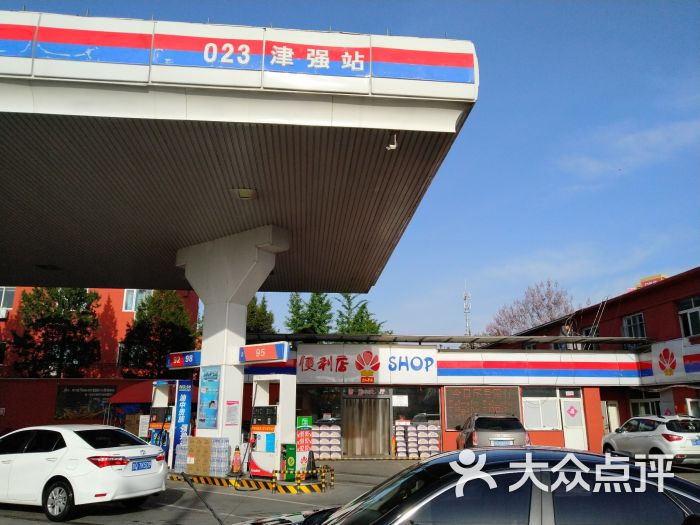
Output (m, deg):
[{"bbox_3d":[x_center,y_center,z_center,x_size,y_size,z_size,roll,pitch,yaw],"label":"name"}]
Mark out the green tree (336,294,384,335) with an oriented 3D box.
[{"bbox_3d":[0.615,5.963,32.000,3.200,9.000,3.200,0,-16,1],"label":"green tree"}]

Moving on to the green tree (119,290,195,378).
[{"bbox_3d":[-9.167,4.914,26.000,3.600,7.700,3.500,6,-16,-18],"label":"green tree"}]

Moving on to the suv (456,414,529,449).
[{"bbox_3d":[4.589,5.895,18.085,1.790,1.700,4.400,-1,-16,4],"label":"suv"}]

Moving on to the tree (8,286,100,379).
[{"bbox_3d":[-13.976,4.577,26.000,4.300,8.300,4.000,8,-18,-27],"label":"tree"}]

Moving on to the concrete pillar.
[{"bbox_3d":[-3.676,2.545,15.842,4.280,6.546,0.780,-11,-19,36],"label":"concrete pillar"}]

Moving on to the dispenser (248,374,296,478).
[{"bbox_3d":[-1.906,4.166,13.996,1.104,2.450,0.580,-11,-19,36],"label":"dispenser"}]

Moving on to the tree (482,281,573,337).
[{"bbox_3d":[12.701,6.766,38.001,6.600,10.800,6.200,-5,-16,18],"label":"tree"}]

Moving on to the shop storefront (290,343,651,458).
[{"bbox_3d":[4.617,5.830,22.703,13.918,4.306,3.200,1,-16,-2],"label":"shop storefront"}]

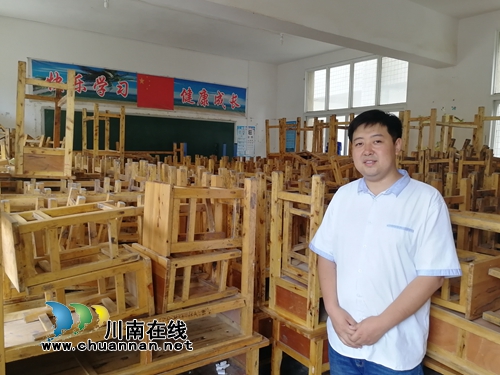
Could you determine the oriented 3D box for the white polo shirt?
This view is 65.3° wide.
[{"bbox_3d":[0.490,0.277,1.500,0.570,0.700,0.320,6,7,38],"label":"white polo shirt"}]

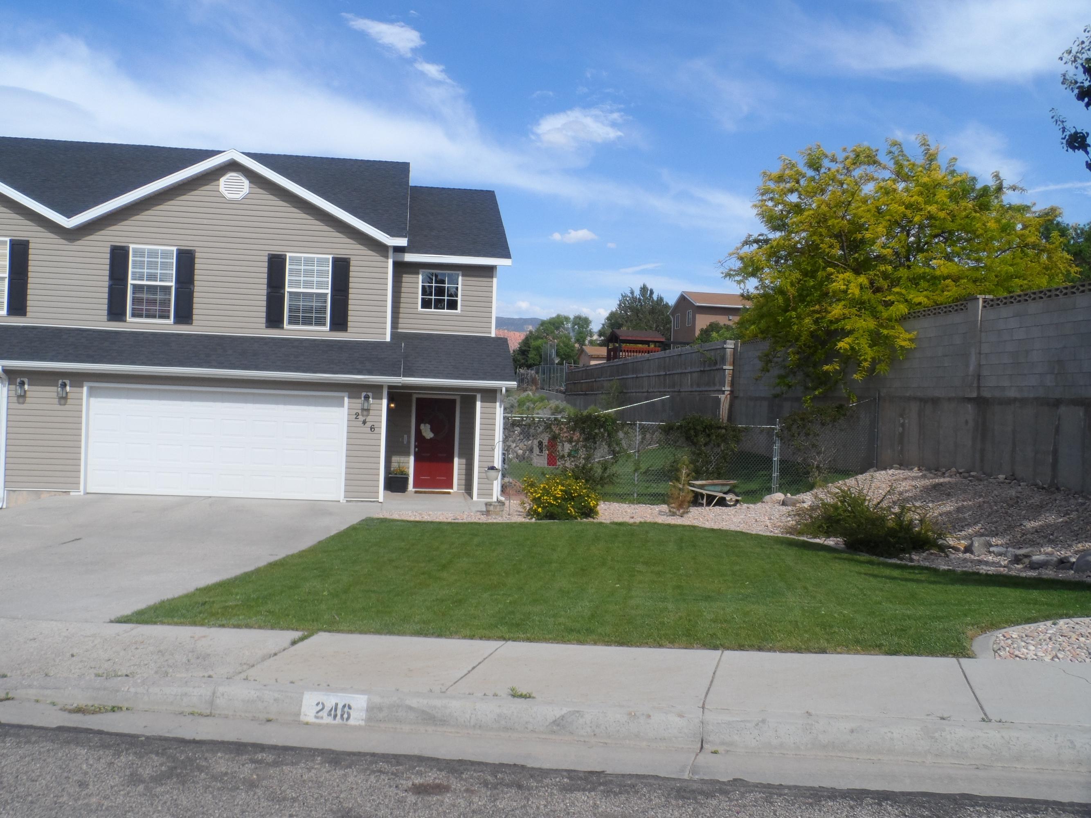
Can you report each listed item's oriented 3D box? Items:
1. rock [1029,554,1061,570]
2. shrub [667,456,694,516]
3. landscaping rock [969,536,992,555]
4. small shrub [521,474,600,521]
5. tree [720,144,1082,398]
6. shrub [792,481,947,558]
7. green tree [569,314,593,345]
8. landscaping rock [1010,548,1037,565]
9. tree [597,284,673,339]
[{"bbox_3d":[5.858,1.793,11.850,0.360,0.190,0.280,2,0,0],"label":"rock"},{"bbox_3d":[2.572,1.468,19.200,0.530,1.140,0.500,2,0,0],"label":"shrub"},{"bbox_3d":[5.673,1.784,13.150,0.320,0.240,0.290,2,0,0],"label":"landscaping rock"},{"bbox_3d":[0.259,1.574,18.000,1.400,0.840,1.200,2,0,0],"label":"small shrub"},{"bbox_3d":[8.648,-3.378,24.600,8.600,6.600,8.000,2,0,0],"label":"tree"},{"bbox_3d":[4.207,1.400,13.100,2.000,0.950,1.700,2,0,0],"label":"shrub"},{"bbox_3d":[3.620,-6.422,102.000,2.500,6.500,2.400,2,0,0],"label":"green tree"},{"bbox_3d":[5.779,1.789,12.200,0.340,0.210,0.290,2,0,0],"label":"landscaping rock"},{"bbox_3d":[6.833,-5.954,77.000,5.600,7.800,5.200,2,0,0],"label":"tree"}]

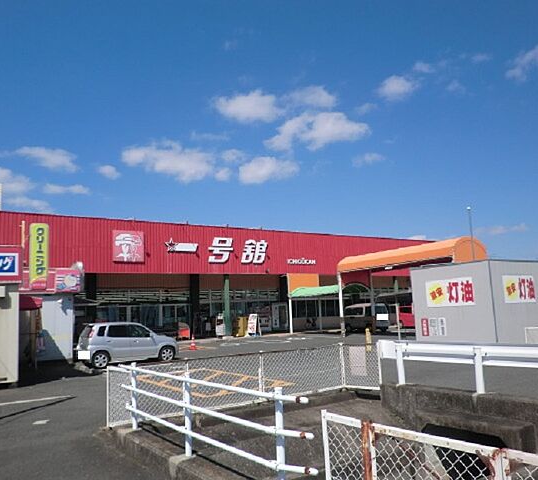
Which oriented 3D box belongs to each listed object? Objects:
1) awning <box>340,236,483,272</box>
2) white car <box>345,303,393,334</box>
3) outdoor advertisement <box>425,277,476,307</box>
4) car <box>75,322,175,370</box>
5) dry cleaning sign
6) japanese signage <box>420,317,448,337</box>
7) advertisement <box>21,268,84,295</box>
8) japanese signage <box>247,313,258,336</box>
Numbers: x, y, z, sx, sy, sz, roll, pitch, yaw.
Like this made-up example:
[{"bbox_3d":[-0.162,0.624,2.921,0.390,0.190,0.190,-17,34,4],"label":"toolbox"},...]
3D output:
[{"bbox_3d":[7.345,1.021,25.984,2.980,1.200,7.749,3,-11,-35],"label":"awning"},{"bbox_3d":[6.255,5.104,31.337,1.475,1.880,3.395,1,-10,-25],"label":"white car"},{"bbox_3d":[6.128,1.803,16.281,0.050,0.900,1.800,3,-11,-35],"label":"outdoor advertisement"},{"bbox_3d":[-5.036,3.713,17.517,3.395,1.530,1.475,3,-11,-35],"label":"car"},{"bbox_3d":[-8.126,0.592,17.024,0.599,2.386,0.180,3,-10,-32],"label":"dry cleaning sign"},{"bbox_3d":[5.746,3.046,16.733,0.040,0.618,1.021,3,-11,-35],"label":"japanese signage"},{"bbox_3d":[-7.873,1.488,17.452,2.157,0.853,0.250,3,-10,-32],"label":"advertisement"},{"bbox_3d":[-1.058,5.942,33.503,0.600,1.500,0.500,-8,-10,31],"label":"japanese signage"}]

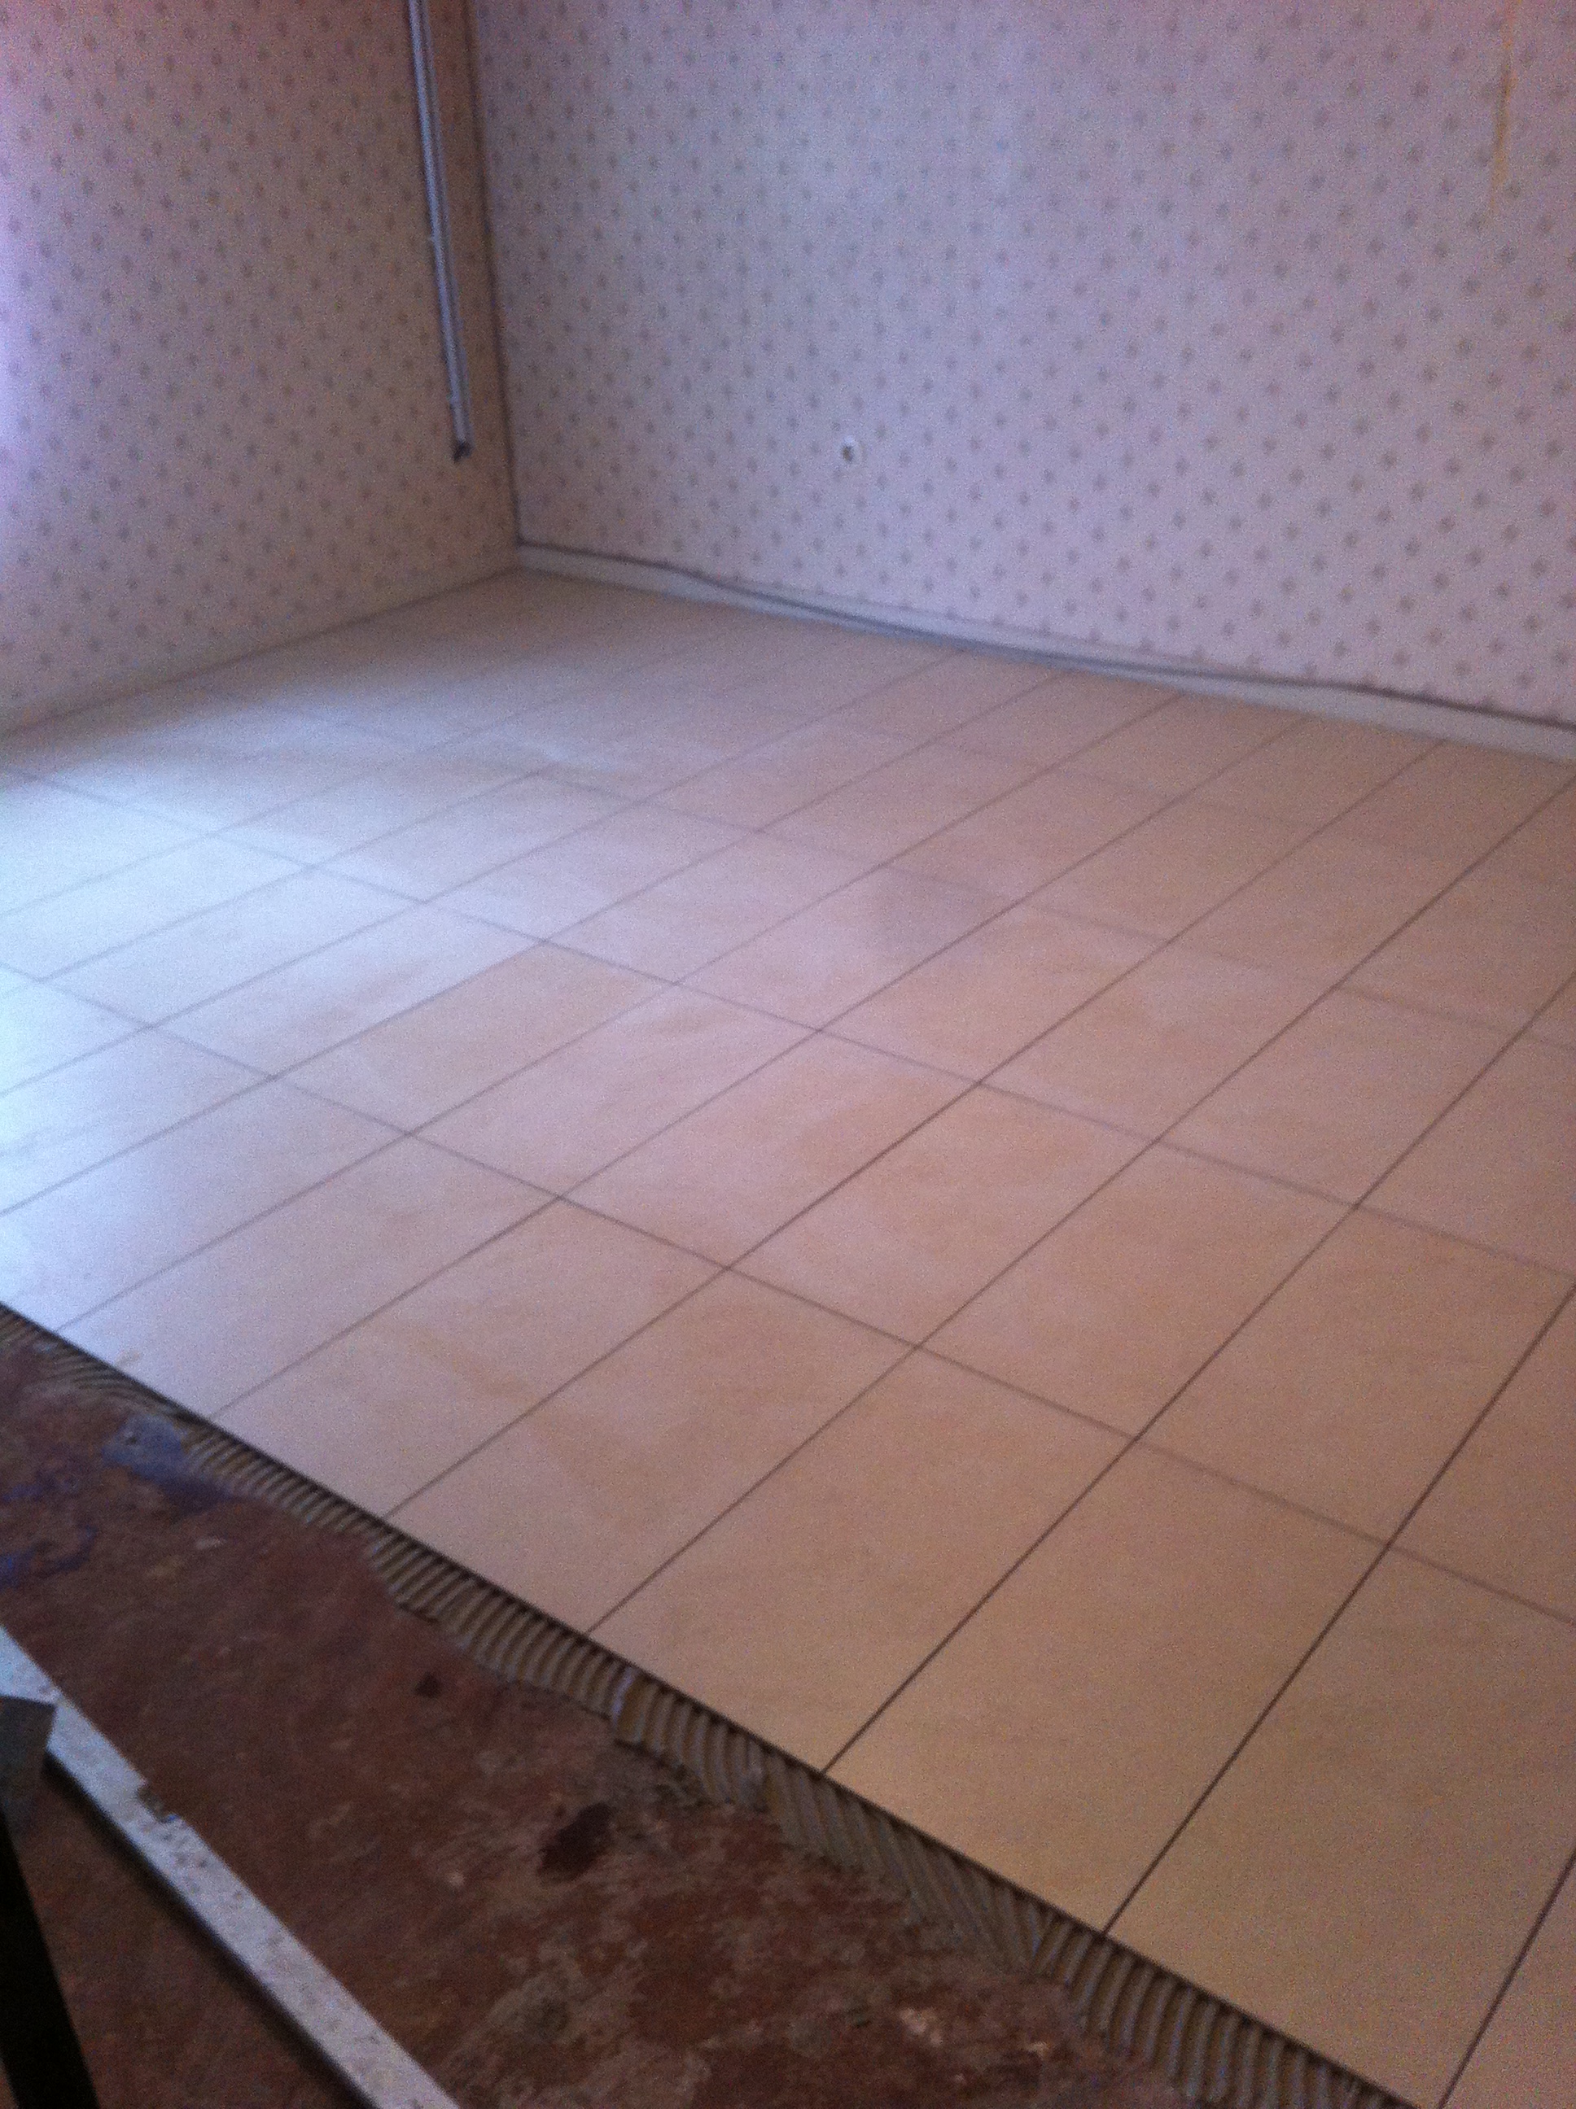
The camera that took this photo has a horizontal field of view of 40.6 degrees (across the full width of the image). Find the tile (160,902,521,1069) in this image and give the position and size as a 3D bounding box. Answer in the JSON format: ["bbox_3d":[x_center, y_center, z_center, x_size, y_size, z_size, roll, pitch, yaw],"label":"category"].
[{"bbox_3d":[-0.725,-0.117,3.576,0.300,0.010,0.600,18,34,33],"label":"tile"}]

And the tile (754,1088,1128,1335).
[{"bbox_3d":[0.227,0.210,2.930,0.300,0.010,0.600,19,34,33],"label":"tile"}]

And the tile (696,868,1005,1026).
[{"bbox_3d":[0.120,-0.190,3.689,0.300,0.010,0.600,19,34,33],"label":"tile"}]

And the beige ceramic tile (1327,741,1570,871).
[{"bbox_3d":[1.325,-0.498,4.185,0.300,0.010,0.585,18,34,33],"label":"beige ceramic tile"}]

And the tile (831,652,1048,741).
[{"bbox_3d":[0.353,-0.806,4.835,0.300,0.010,0.573,18,34,33],"label":"tile"}]

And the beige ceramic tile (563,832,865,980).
[{"bbox_3d":[-0.122,-0.270,3.847,0.300,0.010,0.600,19,34,33],"label":"beige ceramic tile"}]

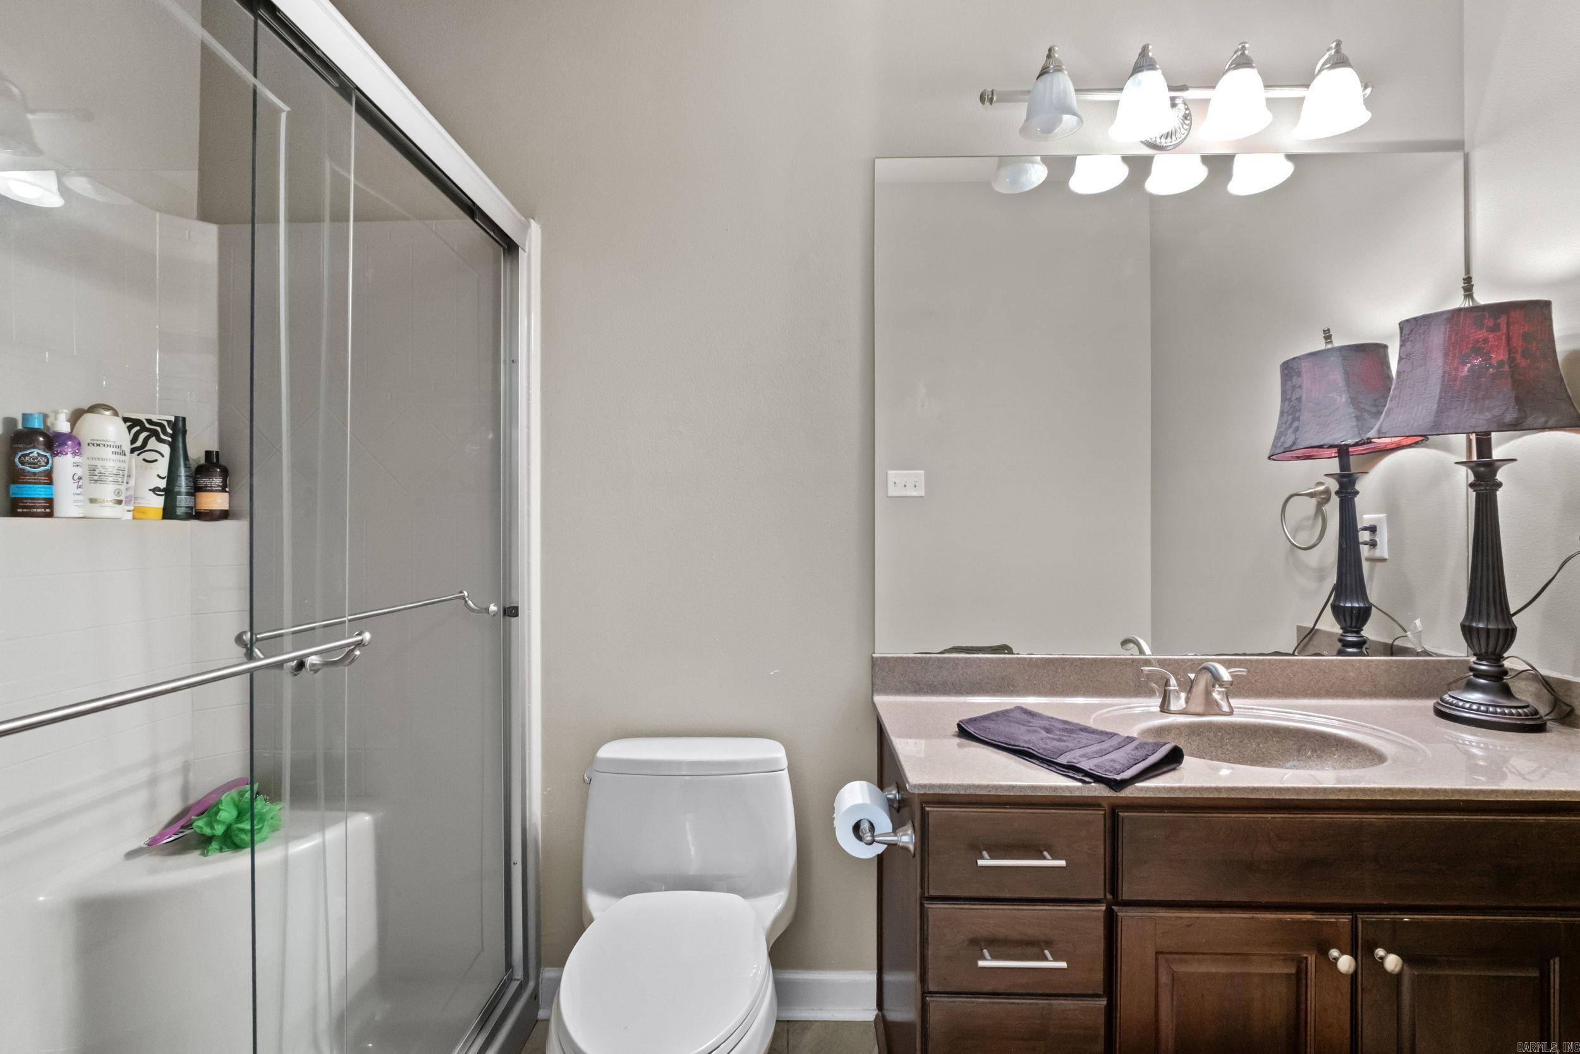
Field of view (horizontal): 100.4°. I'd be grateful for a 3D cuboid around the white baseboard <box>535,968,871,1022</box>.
[{"bbox_3d":[-0.206,1.141,1.614,0.829,0.122,0.018,0,0,1],"label":"white baseboard"}]

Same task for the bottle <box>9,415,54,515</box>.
[{"bbox_3d":[-1.378,-0.112,1.196,0.053,0.190,0.054,0,0,39],"label":"bottle"}]

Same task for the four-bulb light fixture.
[{"bbox_3d":[0.890,-0.999,1.508,0.896,0.187,0.190,0,0,1],"label":"four-bulb light fixture"}]

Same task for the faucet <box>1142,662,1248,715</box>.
[{"bbox_3d":[0.914,0.357,1.447,0.234,0.120,0.138,0,0,1],"label":"faucet"}]

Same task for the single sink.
[{"bbox_3d":[0.915,0.482,1.291,0.430,0.135,0.315,0,0,1],"label":"single sink"}]

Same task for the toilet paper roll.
[{"bbox_3d":[0.133,0.535,1.210,0.100,0.100,0.105,0,0,1],"label":"toilet paper roll"}]

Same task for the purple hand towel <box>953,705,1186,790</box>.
[{"bbox_3d":[0.523,0.400,1.274,0.238,0.036,0.385,0,0,-32],"label":"purple hand towel"}]

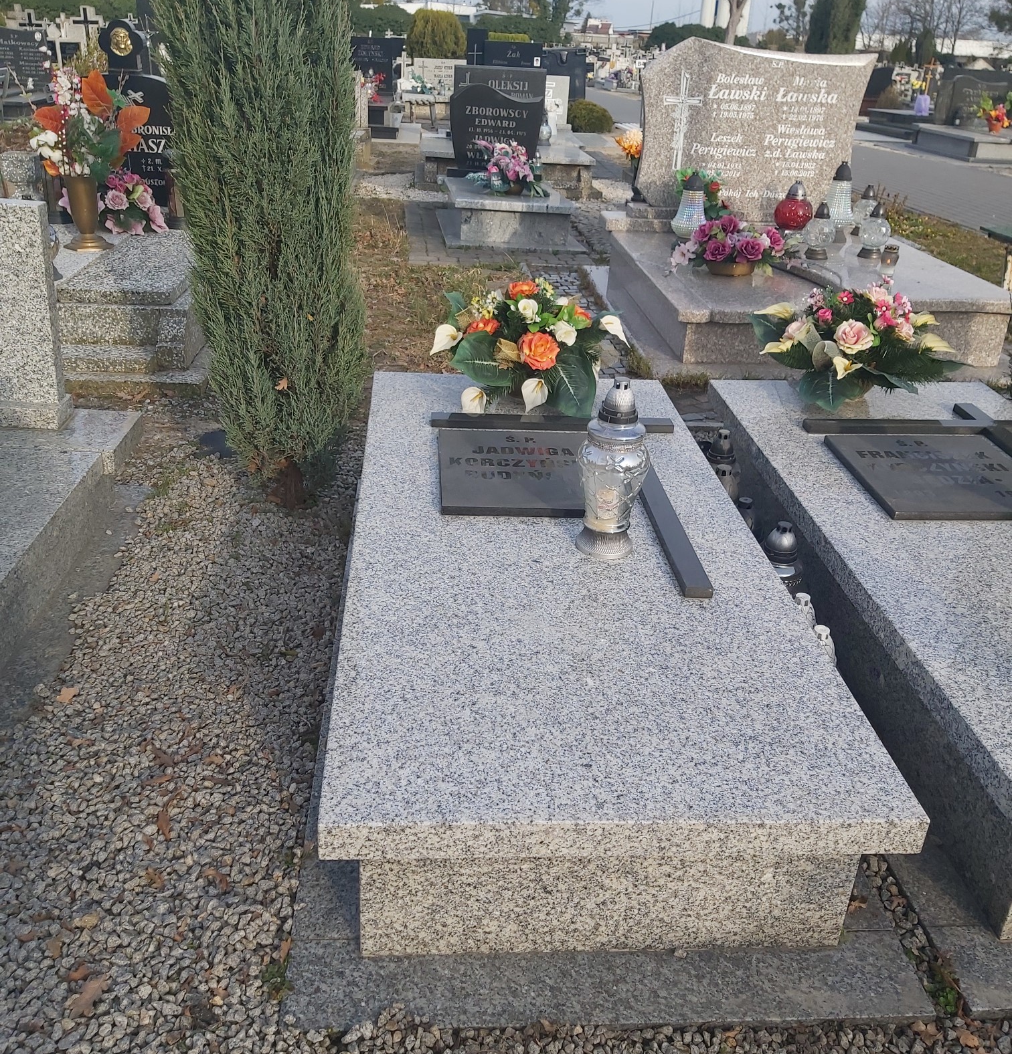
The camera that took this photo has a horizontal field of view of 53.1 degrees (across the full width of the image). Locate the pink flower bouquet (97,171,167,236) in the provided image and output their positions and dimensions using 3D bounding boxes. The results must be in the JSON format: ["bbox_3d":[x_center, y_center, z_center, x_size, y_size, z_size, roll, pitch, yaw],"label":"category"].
[{"bbox_3d":[-1.745,-1.498,4.707,0.333,0.247,0.279,0,27,-5],"label":"pink flower bouquet"}]

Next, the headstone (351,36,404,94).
[{"bbox_3d":[-1.960,-6.845,15.043,0.860,0.790,0.150,1,26,-6],"label":"headstone"}]

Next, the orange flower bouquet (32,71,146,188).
[{"bbox_3d":[-1.658,-1.595,4.030,0.460,0.430,0.360,0,27,-6],"label":"orange flower bouquet"}]

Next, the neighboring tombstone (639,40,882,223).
[{"bbox_3d":[1.317,-2.175,5.519,1.246,0.858,0.099,0,27,-5],"label":"neighboring tombstone"}]

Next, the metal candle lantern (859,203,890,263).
[{"bbox_3d":[2.000,-1.614,5.505,0.161,0.276,0.161,0,26,-8],"label":"metal candle lantern"}]

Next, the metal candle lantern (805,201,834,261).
[{"bbox_3d":[1.679,-1.592,5.420,0.161,0.276,0.161,0,26,-8],"label":"metal candle lantern"}]

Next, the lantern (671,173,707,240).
[{"bbox_3d":[1.096,-1.913,6.023,0.202,0.354,0.202,0,26,-8],"label":"lantern"}]

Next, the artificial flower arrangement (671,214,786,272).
[{"bbox_3d":[1.055,-1.336,4.807,0.495,0.252,0.378,0,27,-5],"label":"artificial flower arrangement"}]

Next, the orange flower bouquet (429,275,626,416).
[{"bbox_3d":[0.070,-0.524,2.919,0.561,0.377,0.432,1,26,-6],"label":"orange flower bouquet"}]

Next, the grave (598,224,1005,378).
[{"bbox_3d":[1.529,-1.254,5.498,1.720,0.386,1.702,0,26,-8],"label":"grave"}]

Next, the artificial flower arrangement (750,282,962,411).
[{"bbox_3d":[1.065,-0.561,3.090,0.600,0.355,0.420,0,27,-6],"label":"artificial flower arrangement"}]

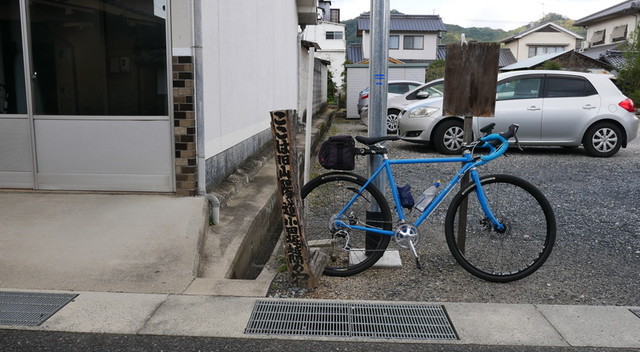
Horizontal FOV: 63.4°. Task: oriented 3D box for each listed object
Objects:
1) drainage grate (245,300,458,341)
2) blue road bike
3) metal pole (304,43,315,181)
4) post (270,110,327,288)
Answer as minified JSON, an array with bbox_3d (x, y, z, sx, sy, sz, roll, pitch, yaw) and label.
[{"bbox_3d":[0.157,0.757,2.671,1.025,0.040,0.405,1,9,2],"label":"drainage grate"},{"bbox_3d":[0.636,0.170,3.336,1.700,1.000,0.460,1,0,6],"label":"blue road bike"},{"bbox_3d":[-0.101,-0.404,4.872,0.050,1.582,0.050,3,8,0],"label":"metal pole"},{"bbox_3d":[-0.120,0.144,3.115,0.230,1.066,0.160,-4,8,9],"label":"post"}]

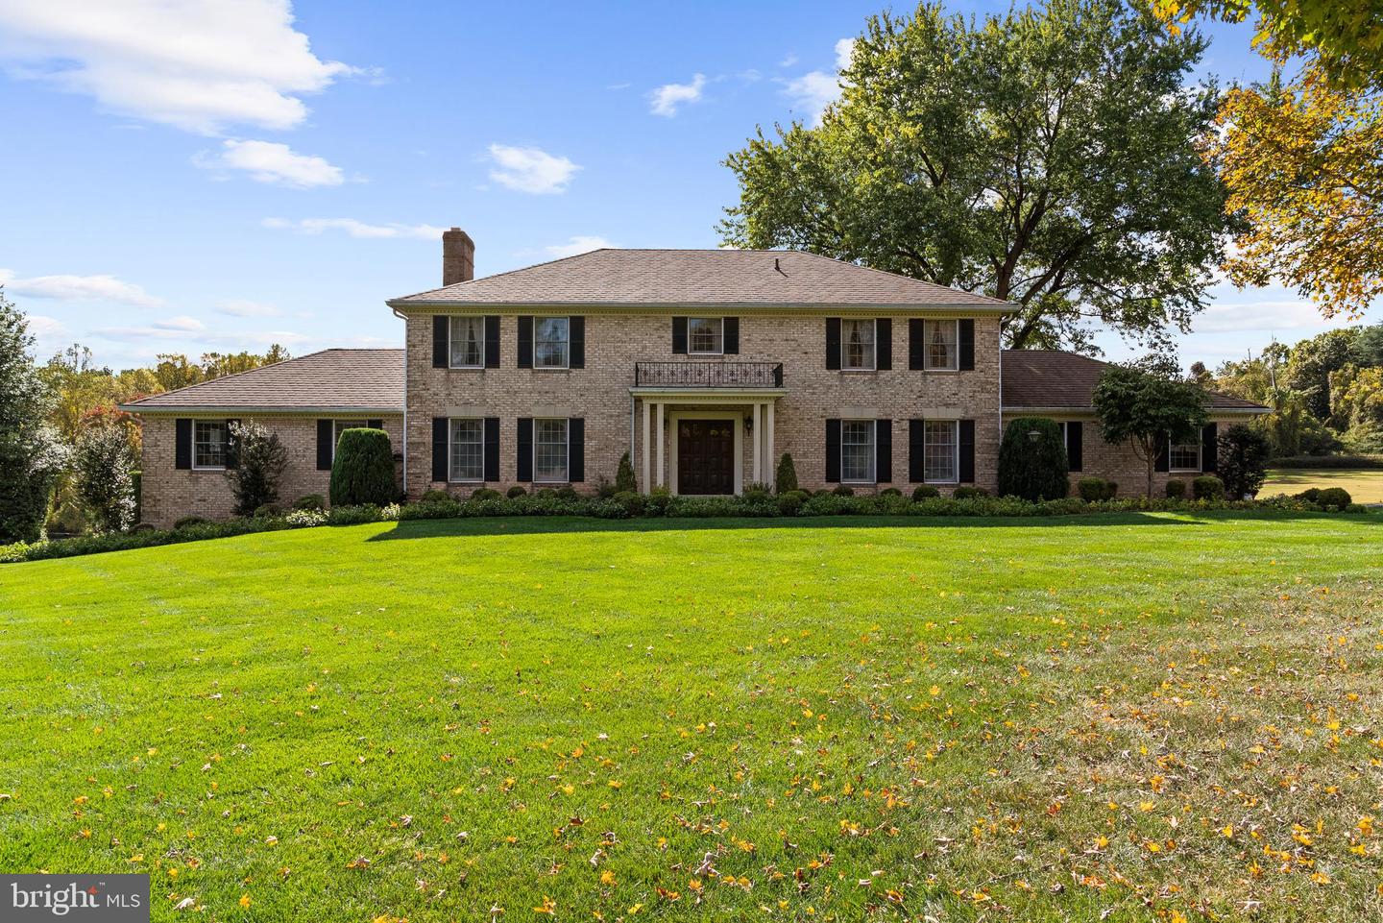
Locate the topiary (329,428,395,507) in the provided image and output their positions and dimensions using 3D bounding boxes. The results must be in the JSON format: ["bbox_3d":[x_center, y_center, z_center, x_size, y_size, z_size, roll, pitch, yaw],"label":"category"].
[{"bbox_3d":[-8.577,0.177,24.000,1.680,2.070,1.650,0,0,-1],"label":"topiary"}]

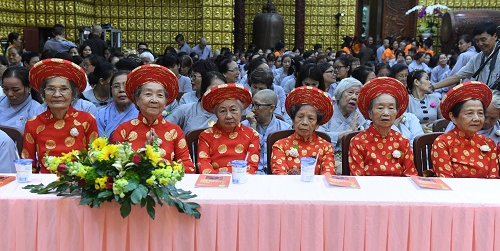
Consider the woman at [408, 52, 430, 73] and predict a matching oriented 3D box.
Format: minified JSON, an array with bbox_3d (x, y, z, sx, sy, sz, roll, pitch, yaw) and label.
[{"bbox_3d":[3.126,-0.749,10.603,0.460,1.180,0.700,-4,9,-25],"label":"woman"}]

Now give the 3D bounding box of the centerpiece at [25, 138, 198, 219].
[{"bbox_3d":[-0.649,0.241,2.784,0.830,0.345,0.400,1,9,0],"label":"centerpiece"}]

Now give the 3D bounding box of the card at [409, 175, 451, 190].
[{"bbox_3d":[0.941,0.295,3.036,0.170,0.012,0.240,1,9,0],"label":"card"}]

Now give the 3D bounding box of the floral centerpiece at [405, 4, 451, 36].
[{"bbox_3d":[4.140,-2.416,13.384,1.050,0.760,0.650,1,9,6],"label":"floral centerpiece"}]

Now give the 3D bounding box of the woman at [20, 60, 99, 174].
[{"bbox_3d":[-0.963,0.330,2.883,0.470,1.290,0.700,0,9,-5],"label":"woman"}]

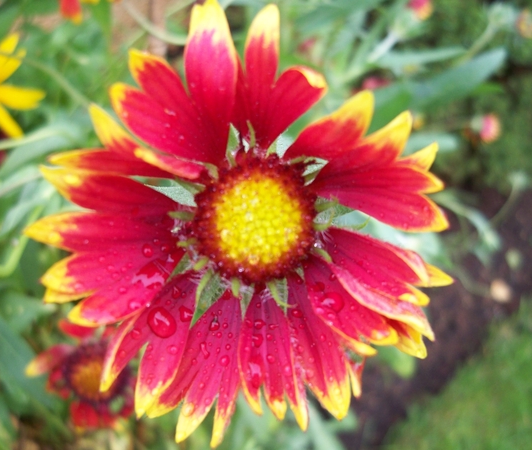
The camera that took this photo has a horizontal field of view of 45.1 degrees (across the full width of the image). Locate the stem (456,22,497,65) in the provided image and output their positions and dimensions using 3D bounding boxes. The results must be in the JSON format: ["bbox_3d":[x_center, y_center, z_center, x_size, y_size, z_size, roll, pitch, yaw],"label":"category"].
[{"bbox_3d":[0.095,-0.082,0.290,0.003,0.027,0.003,47,16,12],"label":"stem"}]

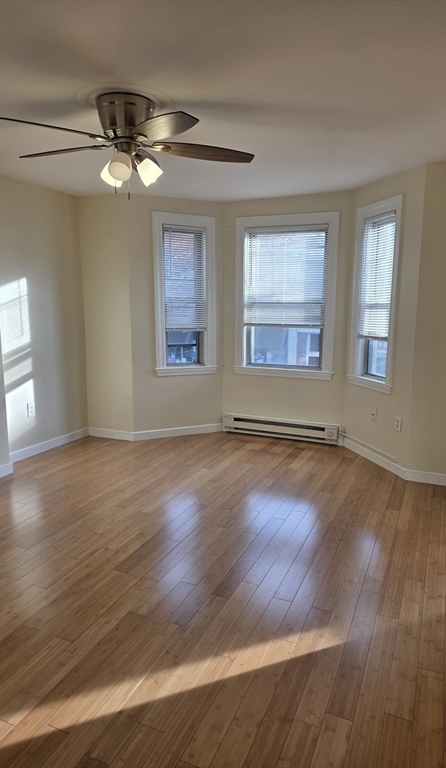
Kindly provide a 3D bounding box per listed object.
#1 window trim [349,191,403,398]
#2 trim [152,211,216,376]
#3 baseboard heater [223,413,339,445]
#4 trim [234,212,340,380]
[{"bbox_3d":[1.298,-0.732,4.356,0.100,1.566,0.659,-3,10,-16],"label":"window trim"},{"bbox_3d":[-0.373,-0.867,5.096,0.658,1.566,0.110,-4,11,-22],"label":"trim"},{"bbox_3d":[0.590,0.459,5.268,1.226,0.180,0.070,4,11,22],"label":"baseboard heater"},{"bbox_3d":[0.602,-0.853,5.028,1.041,1.566,0.100,4,11,23],"label":"trim"}]

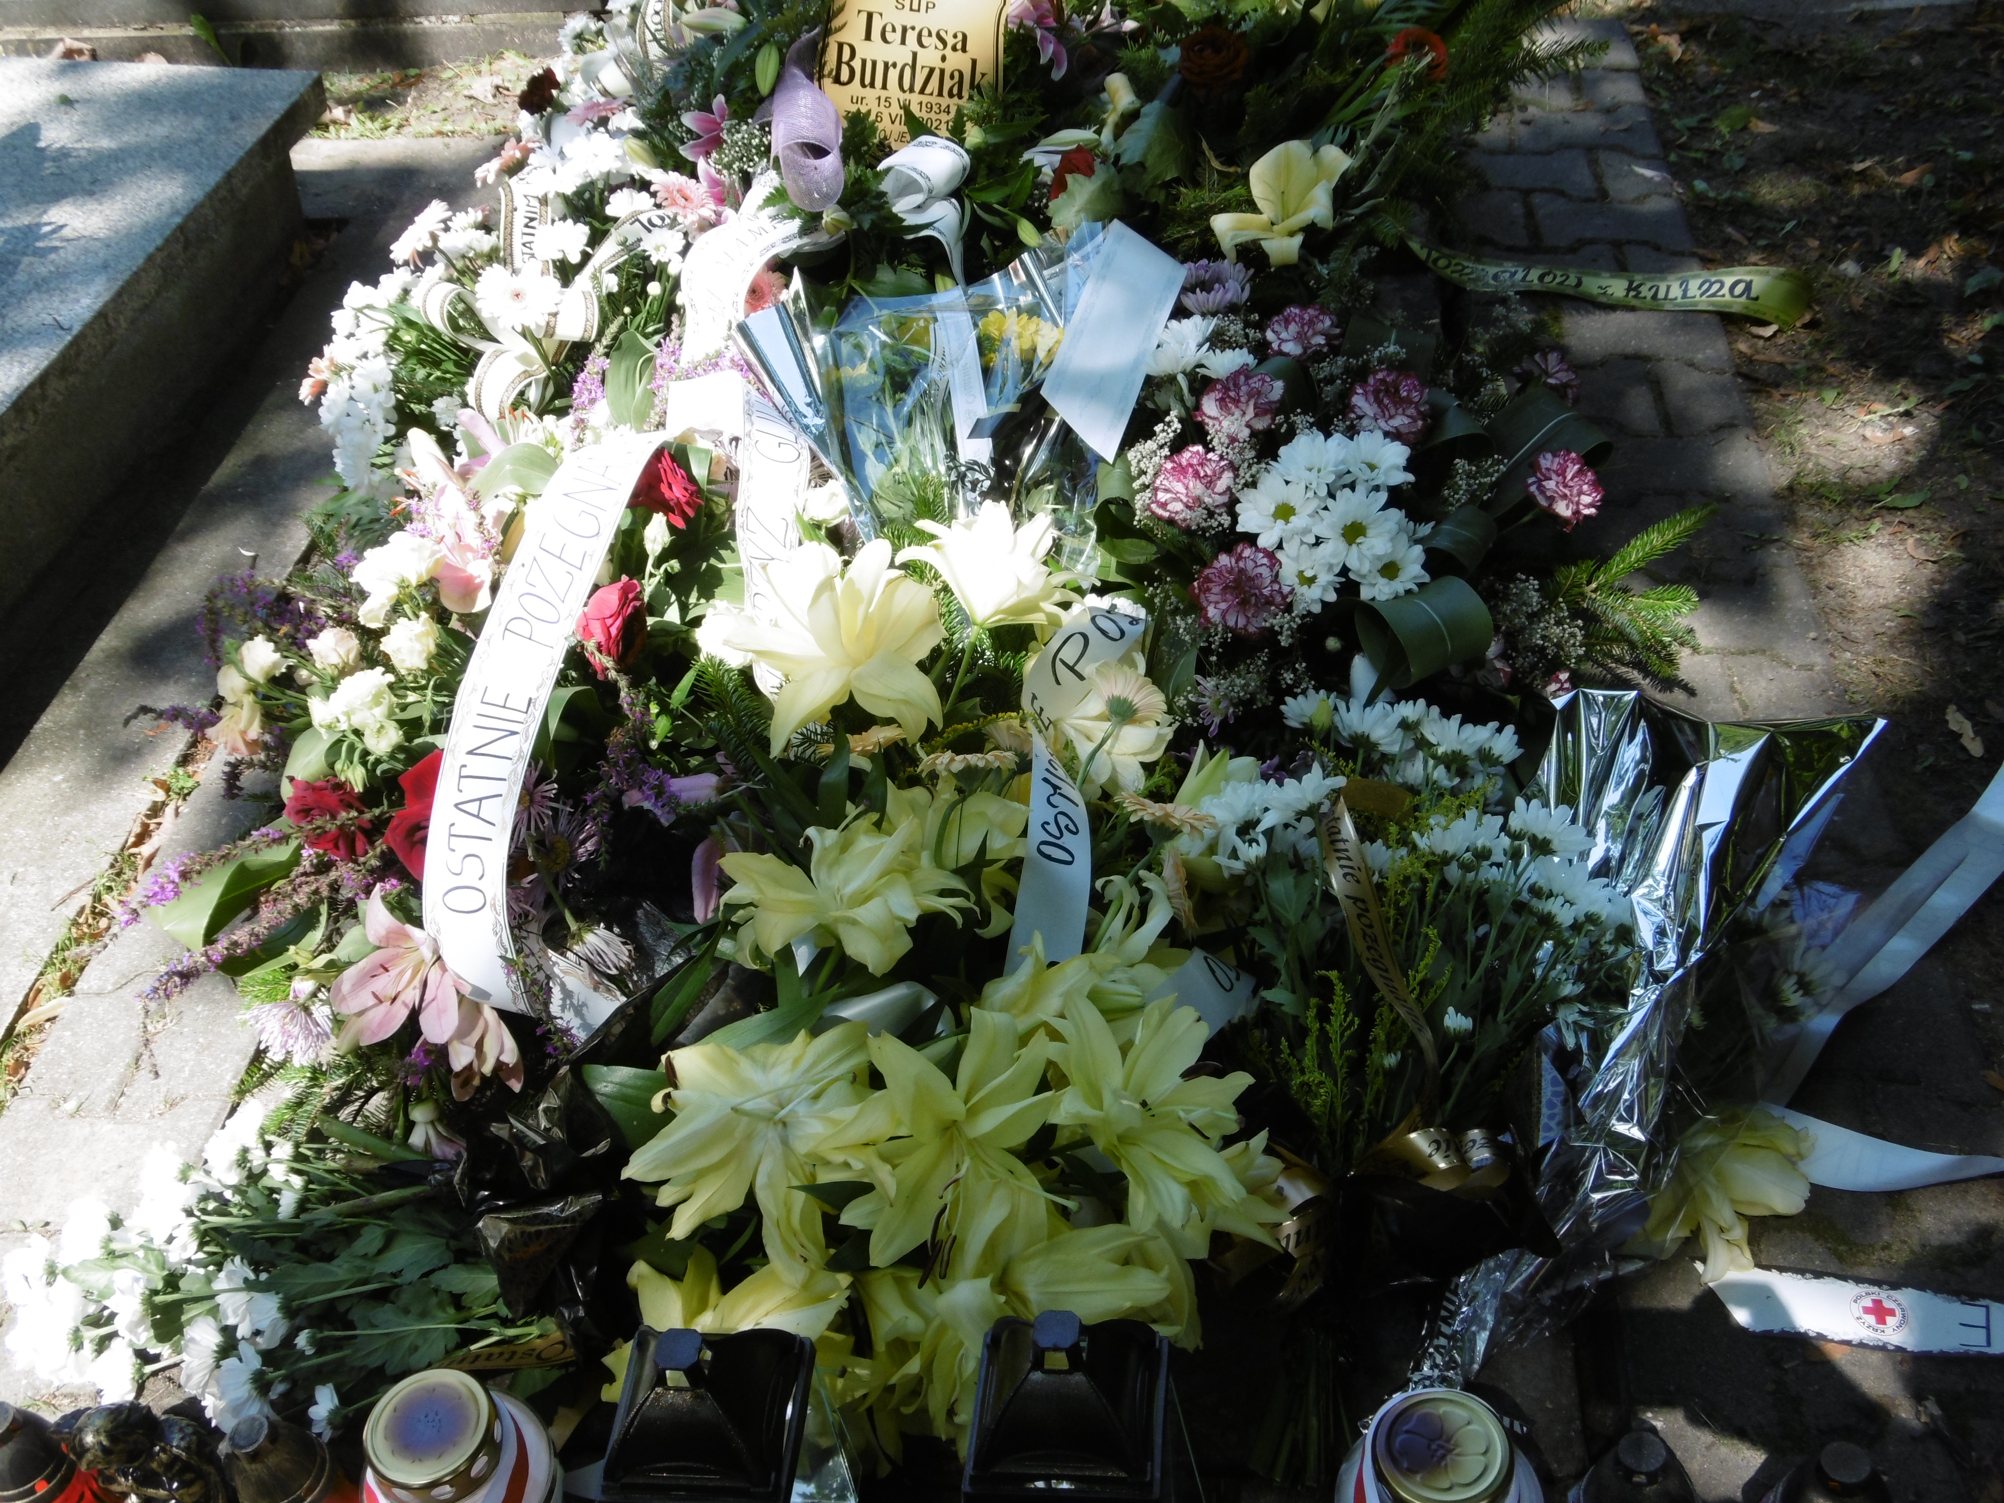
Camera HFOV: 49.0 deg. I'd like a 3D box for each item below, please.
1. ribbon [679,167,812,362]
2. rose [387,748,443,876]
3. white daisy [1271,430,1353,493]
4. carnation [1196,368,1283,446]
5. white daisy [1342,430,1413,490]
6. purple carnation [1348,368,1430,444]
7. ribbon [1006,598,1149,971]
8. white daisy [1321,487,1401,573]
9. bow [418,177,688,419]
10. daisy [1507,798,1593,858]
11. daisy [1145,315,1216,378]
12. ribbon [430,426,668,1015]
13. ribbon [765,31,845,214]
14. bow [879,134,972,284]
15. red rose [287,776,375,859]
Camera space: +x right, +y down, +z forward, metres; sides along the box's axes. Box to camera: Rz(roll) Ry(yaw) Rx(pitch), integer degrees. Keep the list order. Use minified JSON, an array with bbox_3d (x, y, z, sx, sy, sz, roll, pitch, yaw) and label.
[{"bbox_3d":[-0.236,-0.442,2.000,0.120,0.090,0.230,11,50,9],"label":"ribbon"},{"bbox_3d":[-0.415,0.046,1.590,0.078,0.065,0.088,0,60,13],"label":"rose"},{"bbox_3d":[0.261,-0.243,1.850,0.068,0.030,0.062,0,52,6],"label":"white daisy"},{"bbox_3d":[0.200,-0.291,1.854,0.068,0.052,0.068,4,80,6],"label":"carnation"},{"bbox_3d":[0.315,-0.244,1.850,0.062,0.028,0.060,0,54,-6],"label":"white daisy"},{"bbox_3d":[0.325,-0.291,1.852,0.066,0.052,0.066,0,80,3],"label":"purple carnation"},{"bbox_3d":[0.053,0.020,1.570,0.105,0.090,0.340,4,52,7],"label":"ribbon"},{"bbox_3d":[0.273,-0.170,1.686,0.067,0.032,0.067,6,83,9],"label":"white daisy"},{"bbox_3d":[-0.412,-0.416,2.020,0.250,0.170,0.270,0,38,0],"label":"bow"},{"bbox_3d":[0.392,0.055,1.570,0.062,0.058,0.032,5,39,15],"label":"daisy"},{"bbox_3d":[0.156,-0.355,1.931,0.064,0.035,0.064,13,83,16],"label":"daisy"},{"bbox_3d":[-0.327,-0.046,1.727,0.139,0.130,0.498,8,74,11],"label":"ribbon"},{"bbox_3d":[-0.205,-0.655,2.294,0.078,0.150,0.120,-4,40,-4],"label":"ribbon"},{"bbox_3d":[-0.075,-0.524,2.120,0.090,0.130,0.100,0,38,0],"label":"bow"},{"bbox_3d":[-0.563,0.056,1.837,0.073,0.058,0.073,-1,79,6],"label":"red rose"}]

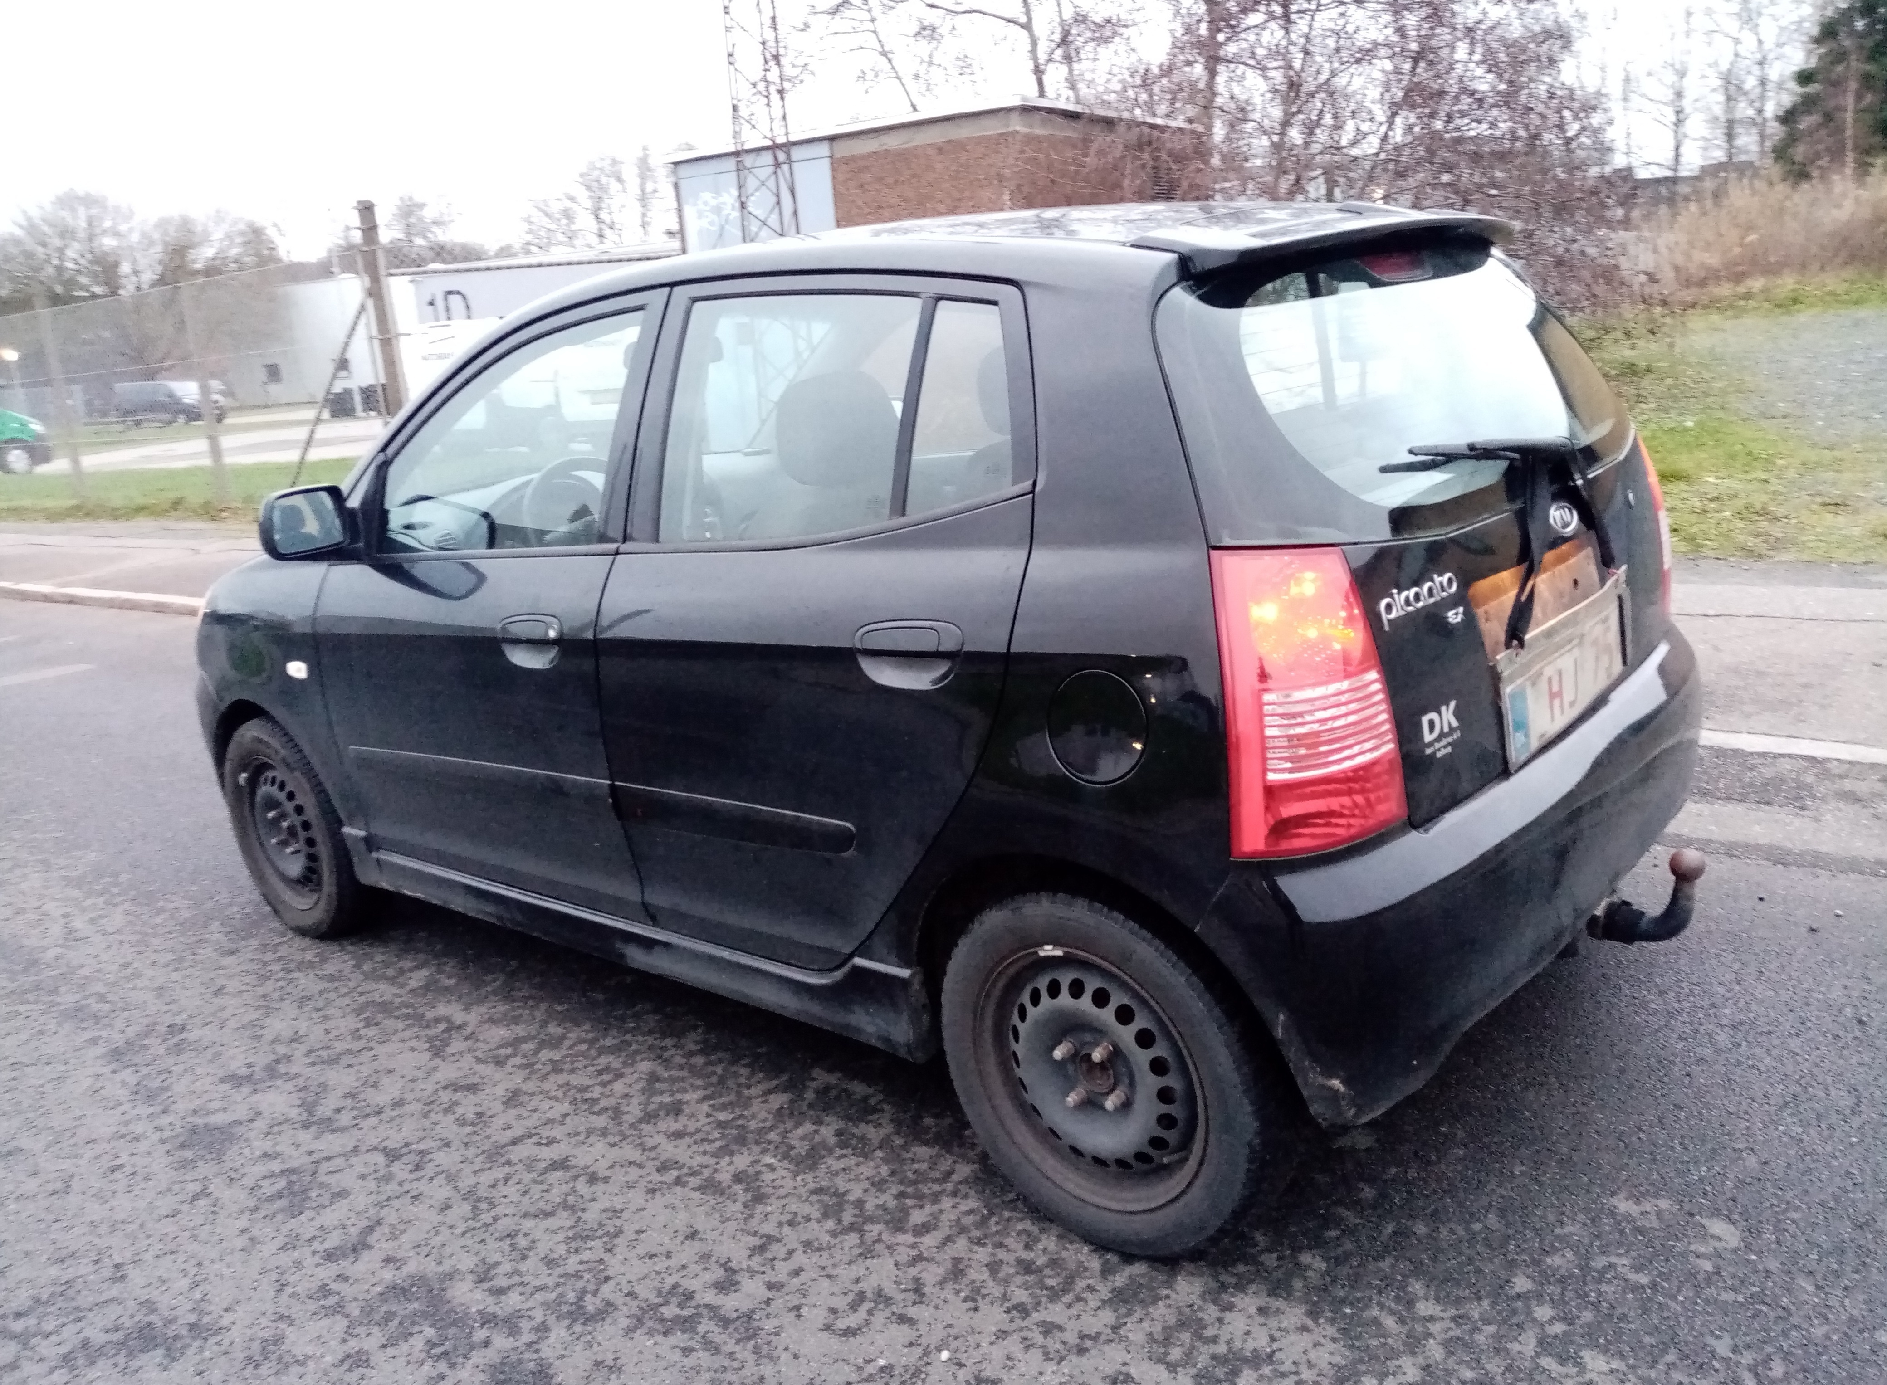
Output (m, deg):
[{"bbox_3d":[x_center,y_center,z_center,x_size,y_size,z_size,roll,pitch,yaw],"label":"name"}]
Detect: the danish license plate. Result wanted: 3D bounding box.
[{"bbox_3d":[0.944,-0.042,2.122,0.025,0.160,0.545,-4,11,42],"label":"danish license plate"}]

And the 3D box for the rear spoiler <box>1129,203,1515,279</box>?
[{"bbox_3d":[0.648,-0.712,2.206,0.200,0.095,1.090,6,18,40],"label":"rear spoiler"}]

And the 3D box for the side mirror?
[{"bbox_3d":[-1.260,-0.333,2.790,0.110,0.132,0.178,4,16,34],"label":"side mirror"}]

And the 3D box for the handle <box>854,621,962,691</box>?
[{"bbox_3d":[-0.043,-0.056,1.997,0.190,0.100,0.050,6,17,40],"label":"handle"}]

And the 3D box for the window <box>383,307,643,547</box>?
[{"bbox_3d":[-0.842,-0.470,2.655,0.840,0.425,0.045,6,3,40],"label":"window"}]

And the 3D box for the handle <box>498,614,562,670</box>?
[{"bbox_3d":[-0.760,-0.098,2.605,0.190,0.100,0.050,6,17,40],"label":"handle"}]

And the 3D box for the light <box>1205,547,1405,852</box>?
[{"bbox_3d":[0.438,0.011,1.713,0.200,0.380,0.165,6,18,40],"label":"light"}]

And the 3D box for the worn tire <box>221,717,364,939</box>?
[{"bbox_3d":[-1.568,0.331,3.537,0.550,0.550,0.165,6,18,40],"label":"worn tire"}]

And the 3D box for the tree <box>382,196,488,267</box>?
[{"bbox_3d":[-28.306,-21.440,81.498,6.500,13.500,6.500,-9,13,-17],"label":"tree"}]

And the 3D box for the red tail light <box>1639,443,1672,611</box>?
[{"bbox_3d":[1.295,-0.313,2.690,0.200,0.380,0.165,6,18,40],"label":"red tail light"}]

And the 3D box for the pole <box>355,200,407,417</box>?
[{"bbox_3d":[-5.074,-3.049,13.023,0.180,2.800,0.180,6,17,40],"label":"pole"}]

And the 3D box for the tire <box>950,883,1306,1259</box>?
[{"bbox_3d":[0.241,0.515,2.019,0.550,0.545,0.165,6,17,40],"label":"tire"}]

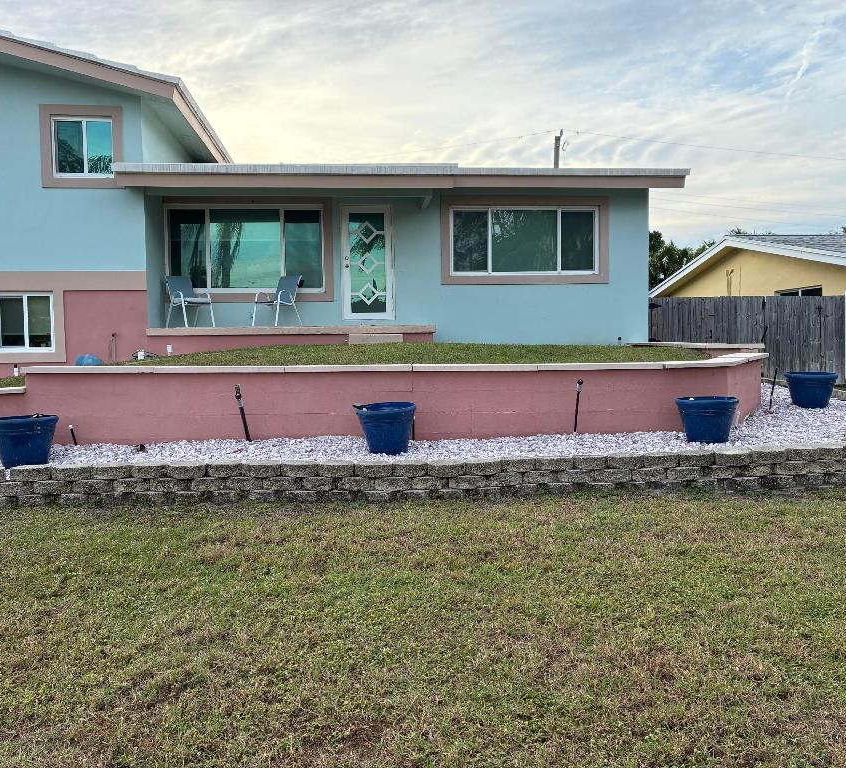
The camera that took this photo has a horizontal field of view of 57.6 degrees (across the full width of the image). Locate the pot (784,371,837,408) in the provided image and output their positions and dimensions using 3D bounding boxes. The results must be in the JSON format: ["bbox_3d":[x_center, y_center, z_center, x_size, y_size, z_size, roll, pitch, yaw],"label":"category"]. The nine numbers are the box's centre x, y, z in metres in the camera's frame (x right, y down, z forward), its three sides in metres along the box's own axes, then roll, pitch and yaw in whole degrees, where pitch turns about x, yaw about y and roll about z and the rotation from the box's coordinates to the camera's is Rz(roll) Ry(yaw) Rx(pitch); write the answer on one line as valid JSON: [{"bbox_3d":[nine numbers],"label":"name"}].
[{"bbox_3d":[4.260,0.073,8.440,0.525,0.380,0.525,-1,3,0],"label":"pot"}]

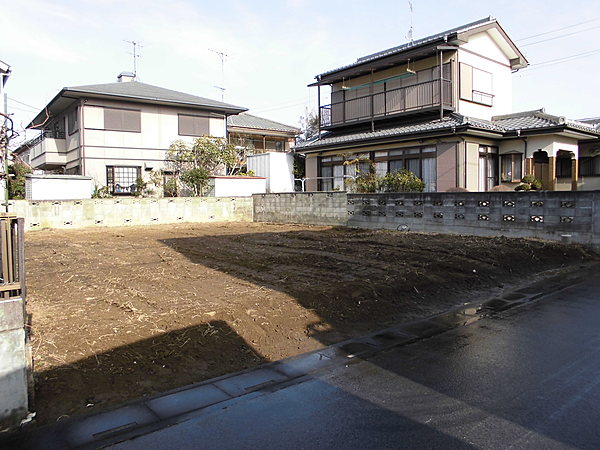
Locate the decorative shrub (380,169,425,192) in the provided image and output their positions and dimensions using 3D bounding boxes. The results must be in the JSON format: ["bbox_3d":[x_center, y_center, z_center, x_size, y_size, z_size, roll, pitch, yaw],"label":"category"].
[{"bbox_3d":[4.018,-1.290,17.675,1.450,1.843,1.600,-4,5,-41],"label":"decorative shrub"}]

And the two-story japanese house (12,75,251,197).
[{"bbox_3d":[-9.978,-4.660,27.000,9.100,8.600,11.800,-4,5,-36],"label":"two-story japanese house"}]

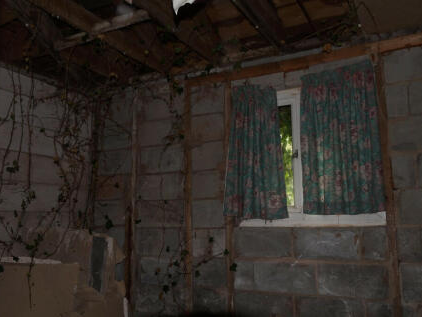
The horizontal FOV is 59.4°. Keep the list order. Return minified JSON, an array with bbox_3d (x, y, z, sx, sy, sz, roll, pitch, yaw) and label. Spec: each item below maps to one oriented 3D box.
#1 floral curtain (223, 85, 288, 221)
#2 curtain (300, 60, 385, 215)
[{"bbox_3d":[0.307,-0.069,2.721,0.480,1.024,0.090,-6,-12,25],"label":"floral curtain"},{"bbox_3d":[0.845,-0.135,2.469,0.494,0.995,0.090,-6,-12,25],"label":"curtain"}]

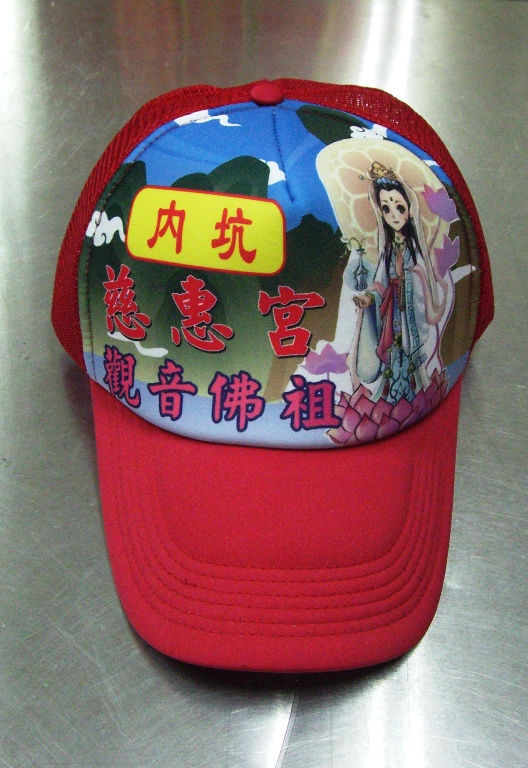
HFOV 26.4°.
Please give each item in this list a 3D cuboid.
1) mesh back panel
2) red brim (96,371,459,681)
[{"bbox_3d":[0.003,-0.086,0.469,0.178,0.119,0.140,-1,46,-2],"label":"mesh back panel"},{"bbox_3d":[0.006,0.045,0.405,0.146,0.036,0.119,-1,56,-2],"label":"red brim"}]

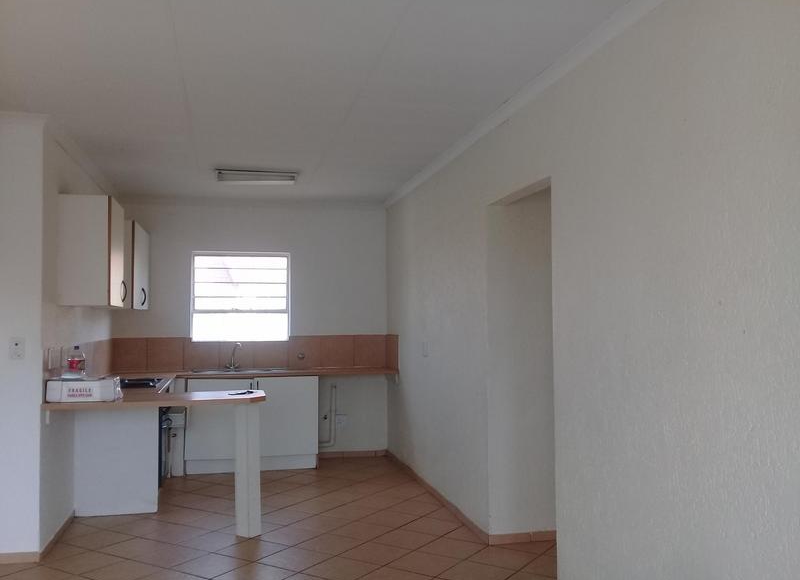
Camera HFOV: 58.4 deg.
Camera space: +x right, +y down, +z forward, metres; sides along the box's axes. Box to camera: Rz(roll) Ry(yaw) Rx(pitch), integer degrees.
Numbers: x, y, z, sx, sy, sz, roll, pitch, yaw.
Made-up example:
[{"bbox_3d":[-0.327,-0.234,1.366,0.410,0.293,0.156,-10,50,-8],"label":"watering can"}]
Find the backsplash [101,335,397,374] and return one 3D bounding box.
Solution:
[{"bbox_3d":[-1.415,0.624,7.033,2.643,0.338,0.025,0,-3,-13],"label":"backsplash"}]

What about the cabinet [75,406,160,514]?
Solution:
[{"bbox_3d":[-2.117,1.202,5.487,0.570,0.873,0.619,0,-3,-13],"label":"cabinet"}]

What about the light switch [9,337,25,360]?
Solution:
[{"bbox_3d":[-2.235,0.343,4.172,0.089,0.128,0.015,0,-3,-13],"label":"light switch"}]

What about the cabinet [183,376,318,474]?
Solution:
[{"bbox_3d":[-1.396,1.253,6.777,1.187,0.876,0.477,0,-3,-13],"label":"cabinet"}]

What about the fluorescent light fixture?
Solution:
[{"bbox_3d":[-1.190,-0.927,5.947,0.653,0.083,0.142,0,-3,-13],"label":"fluorescent light fixture"}]

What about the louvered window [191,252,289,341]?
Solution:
[{"bbox_3d":[-1.559,0.071,7.047,0.953,0.872,0.061,0,-3,-13],"label":"louvered window"}]

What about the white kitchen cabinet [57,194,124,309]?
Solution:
[{"bbox_3d":[-2.106,-0.245,4.916,0.322,0.722,0.594,0,-3,-13],"label":"white kitchen cabinet"}]

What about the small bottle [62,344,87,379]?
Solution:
[{"bbox_3d":[-2.067,0.459,4.568,0.126,0.223,0.126,0,-3,-13],"label":"small bottle"}]

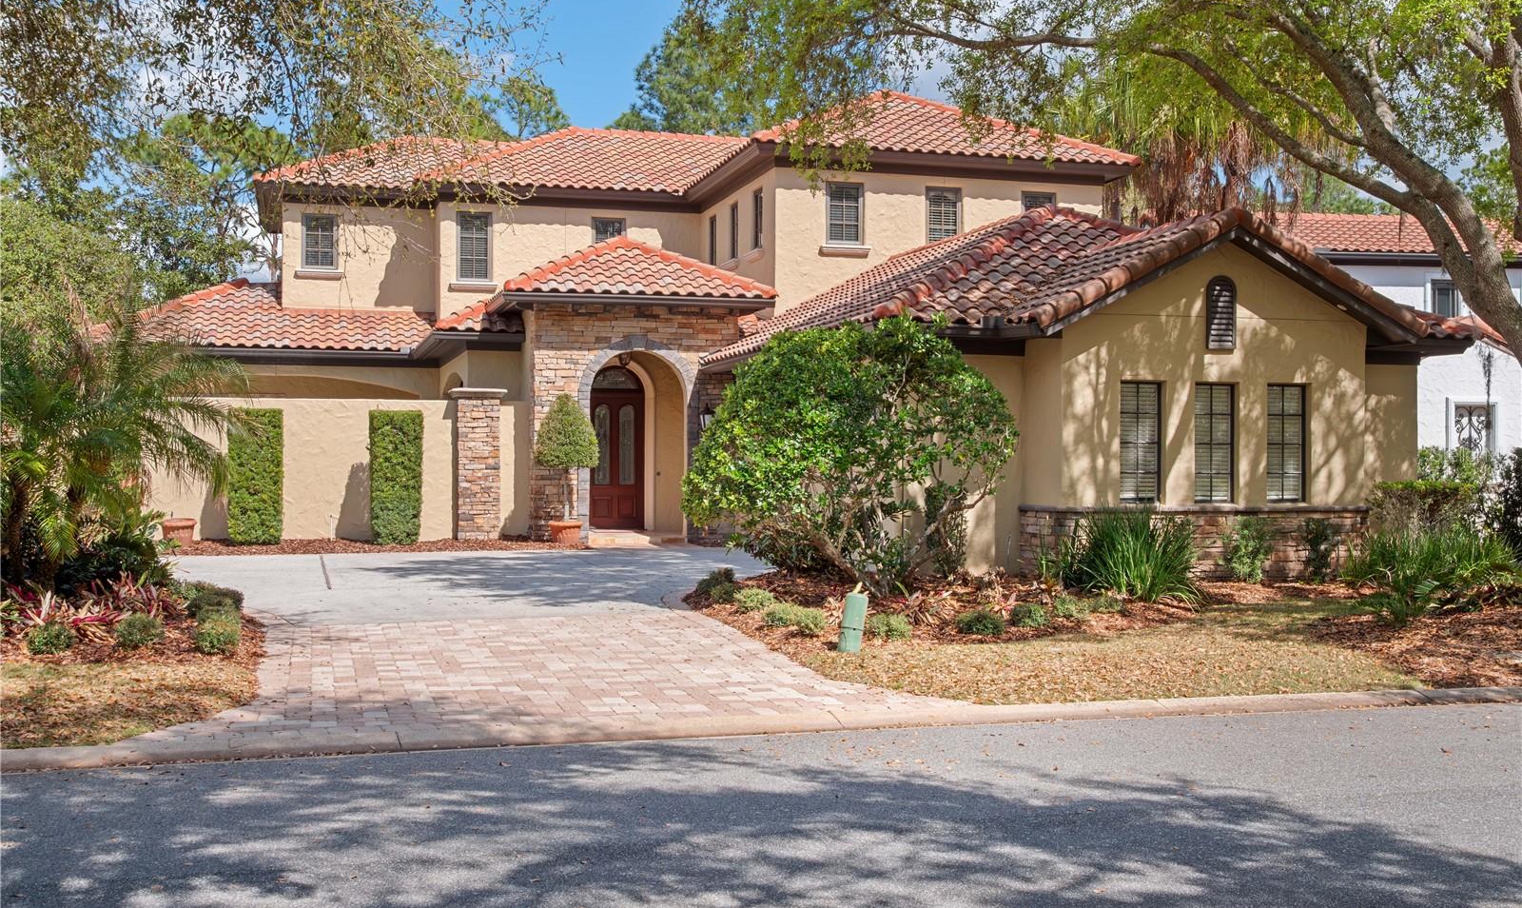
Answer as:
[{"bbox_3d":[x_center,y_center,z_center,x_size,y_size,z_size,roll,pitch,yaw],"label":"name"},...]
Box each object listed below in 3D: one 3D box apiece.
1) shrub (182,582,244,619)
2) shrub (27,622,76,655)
[{"bbox_3d":[-5.242,1.400,15.120,0.591,0.354,0.550,0,0,0],"label":"shrub"},{"bbox_3d":[-5.717,1.476,12.759,0.403,0.235,0.395,0,0,0],"label":"shrub"}]

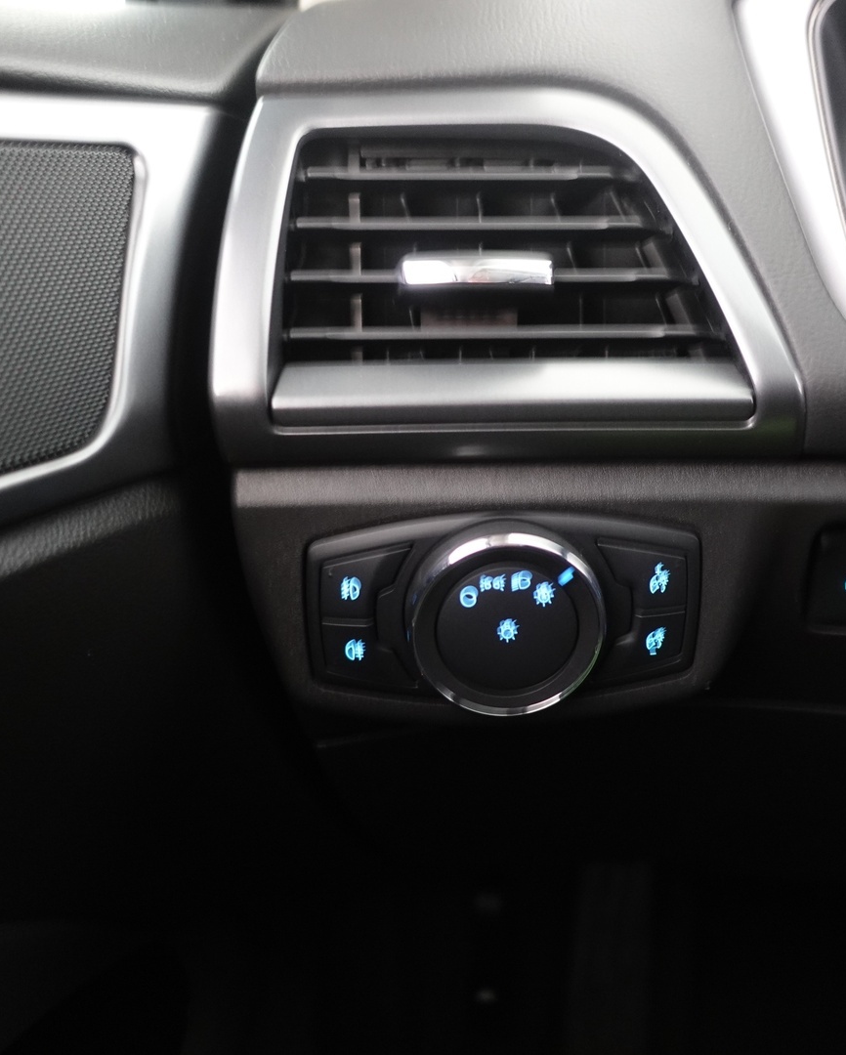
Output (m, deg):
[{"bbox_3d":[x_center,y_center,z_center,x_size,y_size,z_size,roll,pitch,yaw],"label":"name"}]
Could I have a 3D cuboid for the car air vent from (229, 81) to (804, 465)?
[{"bbox_3d":[0.022,-0.068,0.290,0.155,0.096,0.040,0,8,-3],"label":"car air vent"}]

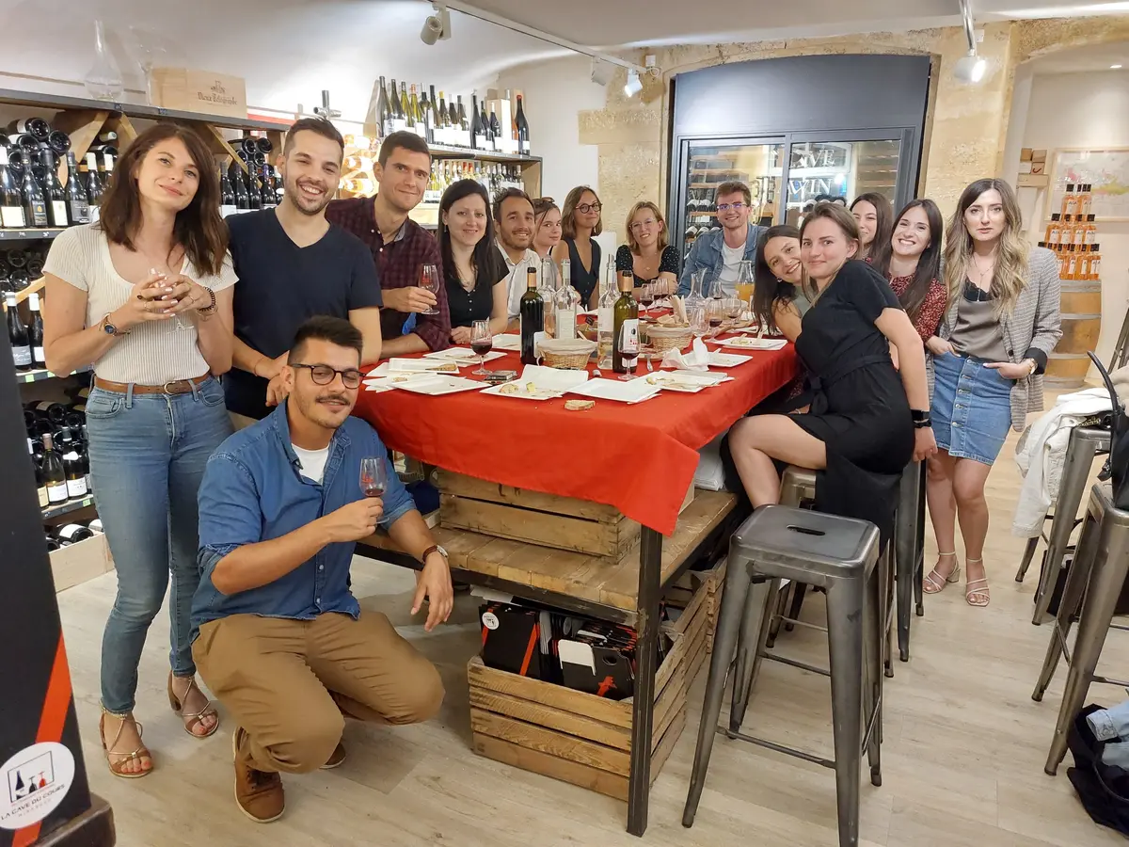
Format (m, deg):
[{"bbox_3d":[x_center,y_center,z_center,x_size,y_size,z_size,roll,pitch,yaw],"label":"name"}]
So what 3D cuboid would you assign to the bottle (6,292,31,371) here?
[{"bbox_3d":[-2.130,-0.358,3.171,0.080,0.299,0.080,8,16,27],"label":"bottle"}]

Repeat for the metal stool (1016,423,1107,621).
[{"bbox_3d":[2.049,0.363,3.132,0.430,0.760,0.430,6,16,19],"label":"metal stool"}]

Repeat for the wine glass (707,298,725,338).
[{"bbox_3d":[0.570,-0.393,3.094,0.065,0.155,0.065,8,16,25],"label":"wine glass"}]

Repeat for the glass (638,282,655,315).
[{"bbox_3d":[0.386,-0.584,3.816,0.066,0.156,0.066,0,15,0],"label":"glass"}]

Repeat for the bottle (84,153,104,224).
[{"bbox_3d":[-1.962,-0.983,3.419,0.078,0.288,0.078,8,16,27],"label":"bottle"}]

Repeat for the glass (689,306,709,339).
[{"bbox_3d":[0.479,-0.342,2.897,0.064,0.153,0.064,8,16,25],"label":"glass"}]

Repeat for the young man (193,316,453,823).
[{"bbox_3d":[-0.622,0.353,2.070,0.600,1.280,0.640,-9,18,-32],"label":"young man"}]

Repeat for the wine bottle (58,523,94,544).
[{"bbox_3d":[-2.190,0.472,3.562,0.300,0.082,0.082,8,16,27],"label":"wine bottle"}]

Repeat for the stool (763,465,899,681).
[{"bbox_3d":[0.822,0.493,2.526,0.420,0.755,0.420,7,16,26],"label":"stool"}]

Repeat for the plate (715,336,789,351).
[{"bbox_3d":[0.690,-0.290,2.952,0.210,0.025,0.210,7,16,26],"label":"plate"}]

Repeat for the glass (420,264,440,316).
[{"bbox_3d":[-0.406,-0.406,2.470,0.065,0.155,0.065,-2,15,-12],"label":"glass"}]

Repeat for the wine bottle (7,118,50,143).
[{"bbox_3d":[-2.216,-1.191,3.309,0.298,0.080,0.080,8,16,26],"label":"wine bottle"}]

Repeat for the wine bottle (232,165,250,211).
[{"bbox_3d":[-1.619,-1.147,4.088,0.078,0.287,0.078,8,16,27],"label":"wine bottle"}]

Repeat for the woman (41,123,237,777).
[{"bbox_3d":[-1.070,0.113,2.127,0.500,1.690,0.400,-10,18,-34],"label":"woman"}]

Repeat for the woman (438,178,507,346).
[{"bbox_3d":[-0.308,-0.119,2.860,0.480,1.400,0.480,-3,15,-13],"label":"woman"}]

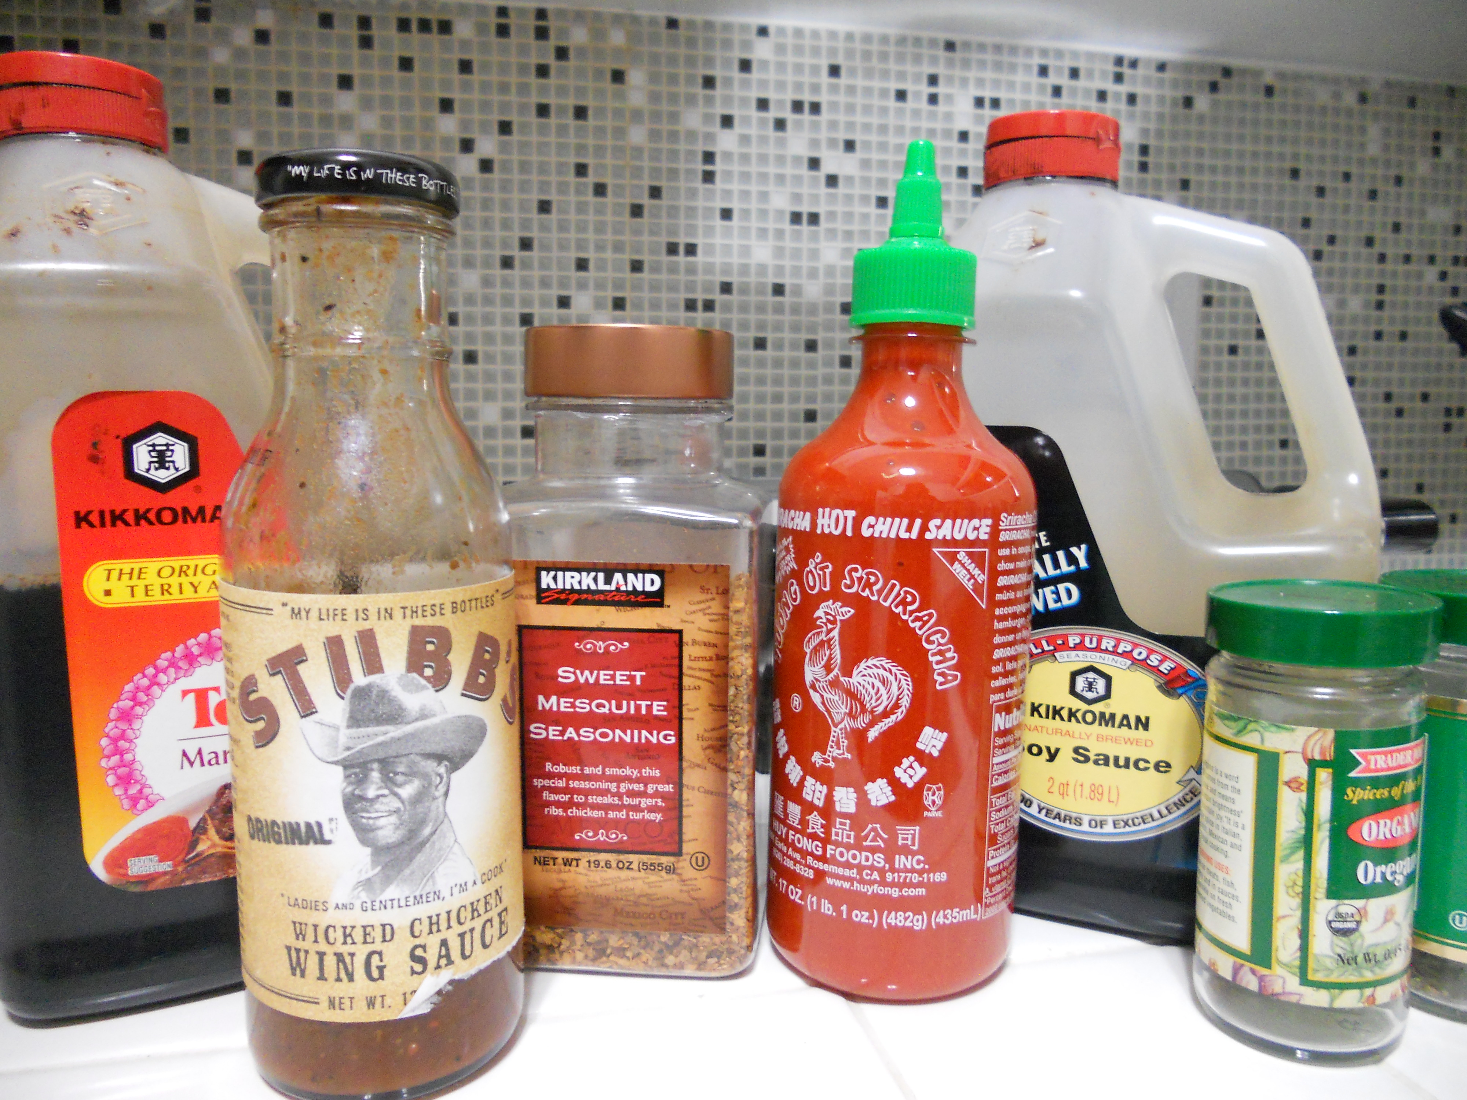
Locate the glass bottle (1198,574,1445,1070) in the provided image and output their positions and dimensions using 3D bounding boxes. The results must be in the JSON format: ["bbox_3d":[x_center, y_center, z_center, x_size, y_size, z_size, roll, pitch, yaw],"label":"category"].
[{"bbox_3d":[0.143,0.064,0.285,0.051,0.107,0.051,0,7,0],"label":"glass bottle"}]

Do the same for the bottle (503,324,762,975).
[{"bbox_3d":[-0.027,0.025,0.327,0.067,0.172,0.065,1,7,4],"label":"bottle"}]

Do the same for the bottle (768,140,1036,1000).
[{"bbox_3d":[0.046,0.003,0.313,0.069,0.220,0.069,4,8,28],"label":"bottle"}]

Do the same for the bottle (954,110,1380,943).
[{"bbox_3d":[0.127,-0.015,0.365,0.140,0.244,0.097,4,8,29],"label":"bottle"}]

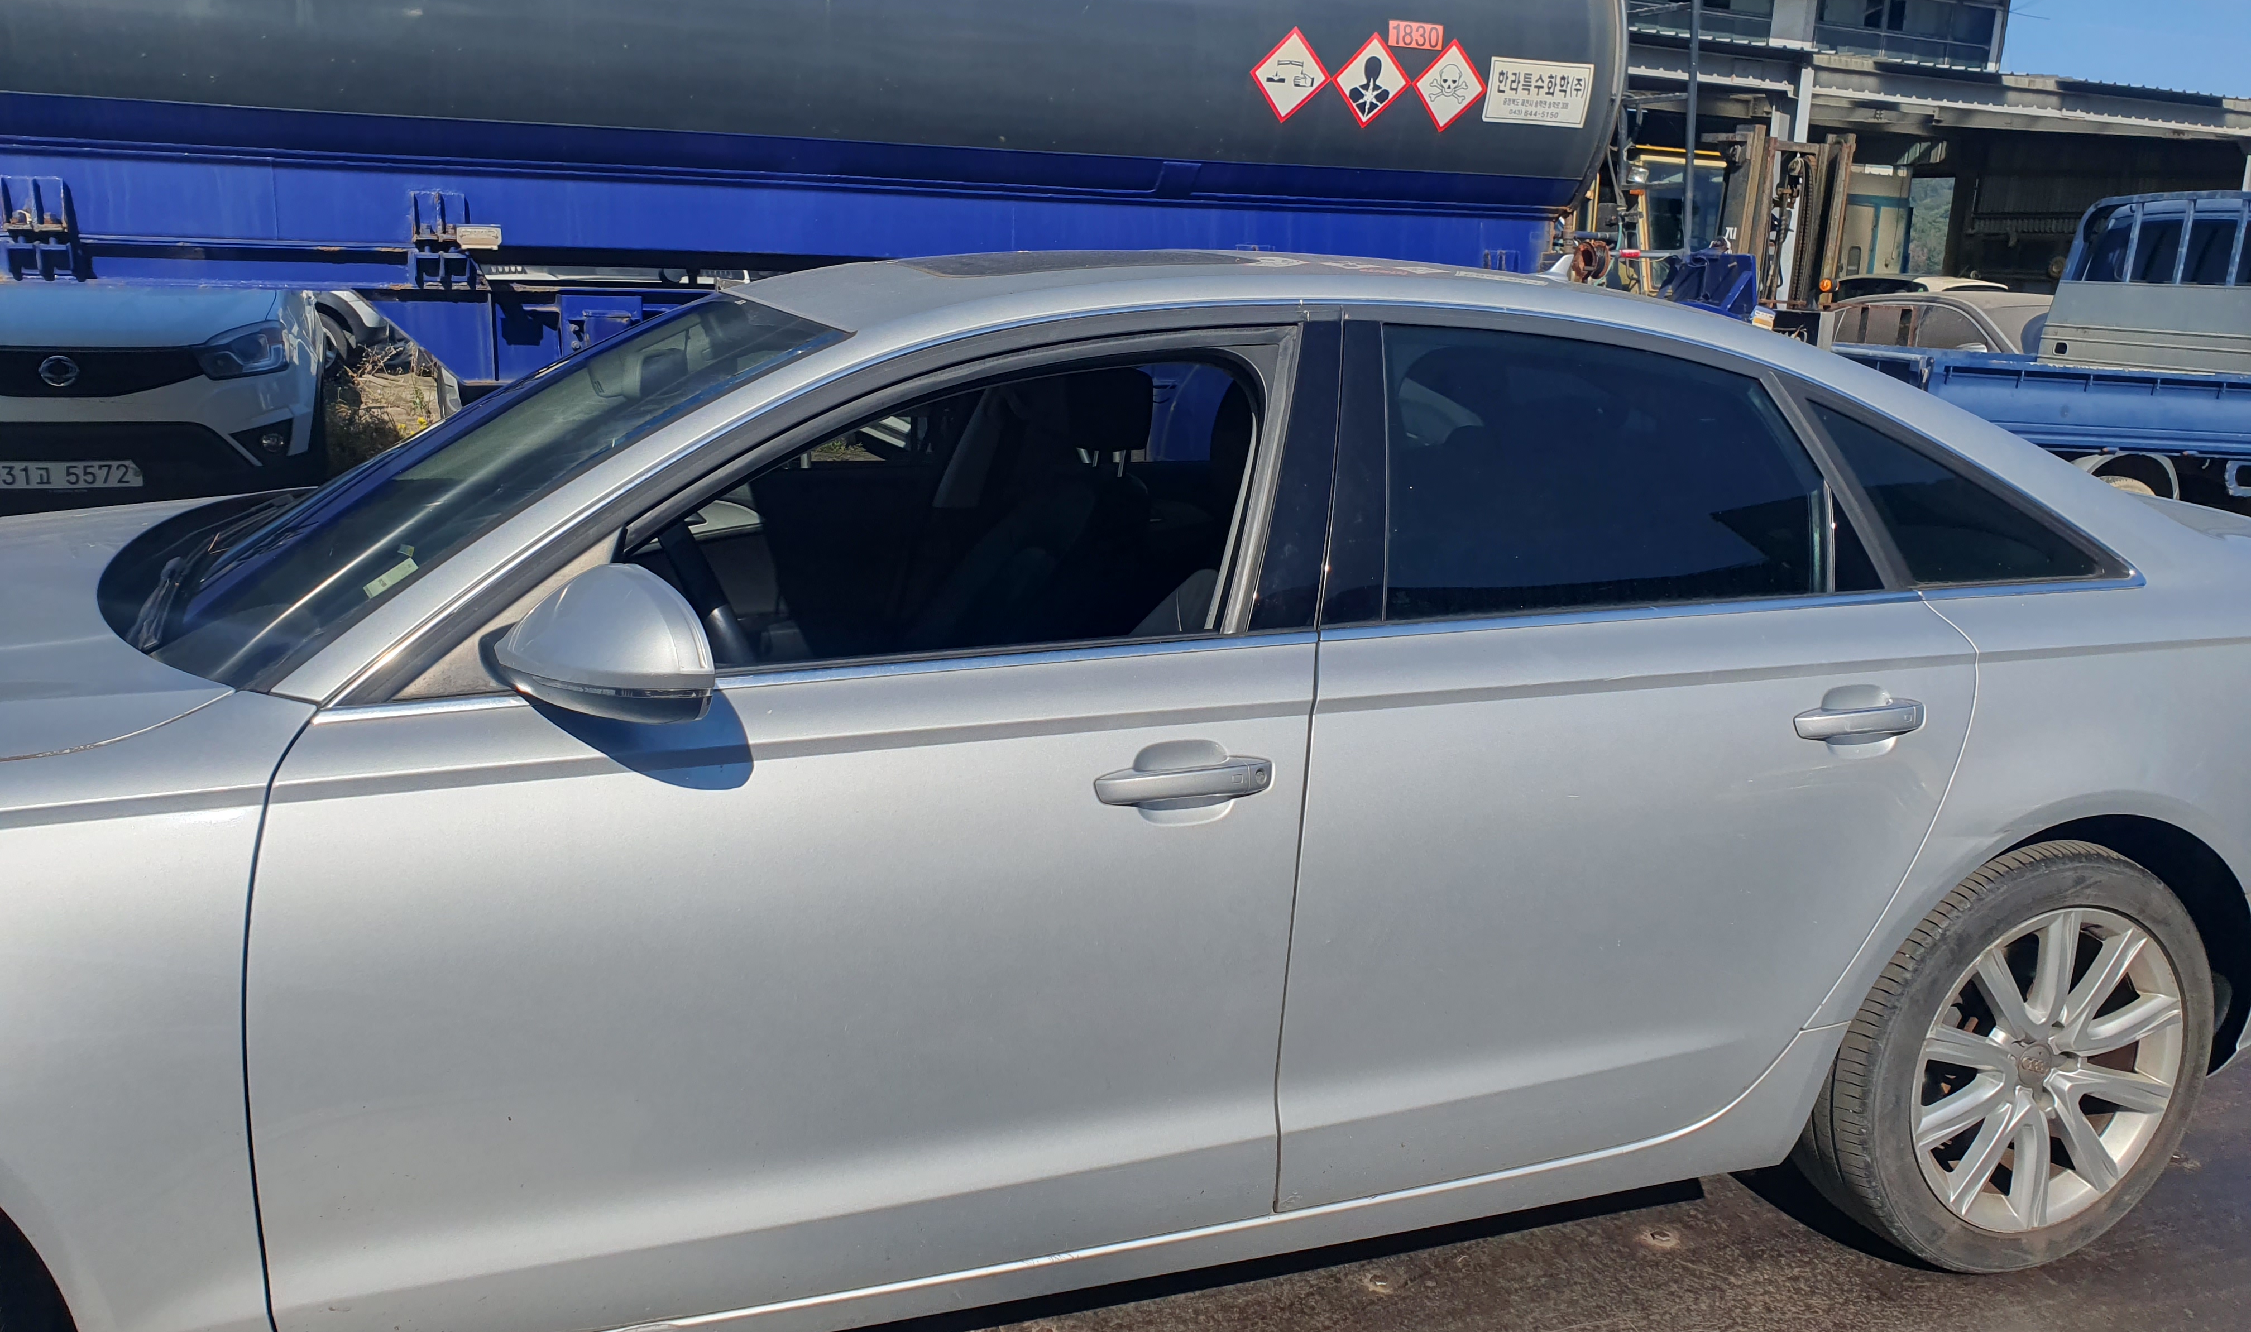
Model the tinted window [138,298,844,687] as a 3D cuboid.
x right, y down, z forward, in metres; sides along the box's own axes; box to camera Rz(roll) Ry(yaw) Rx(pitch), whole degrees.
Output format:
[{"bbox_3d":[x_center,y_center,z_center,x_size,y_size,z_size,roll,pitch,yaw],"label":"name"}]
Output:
[{"bbox_3d":[-0.929,-0.289,2.514,0.950,0.130,1.450,-34,19,-10],"label":"tinted window"}]

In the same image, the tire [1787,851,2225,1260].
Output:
[{"bbox_3d":[1.324,0.575,2.584,0.670,0.670,0.248,-3,11,-18],"label":"tire"}]

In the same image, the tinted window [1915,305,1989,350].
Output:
[{"bbox_3d":[6.635,-2.675,13.500,0.070,0.430,0.920,17,0,-29],"label":"tinted window"}]

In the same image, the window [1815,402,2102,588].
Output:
[{"bbox_3d":[1.230,-0.263,2.486,0.482,0.301,0.050,-3,-20,-25],"label":"window"}]

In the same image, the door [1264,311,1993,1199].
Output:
[{"bbox_3d":[0.637,0.103,2.280,1.020,1.110,0.320,-3,11,-18],"label":"door"}]

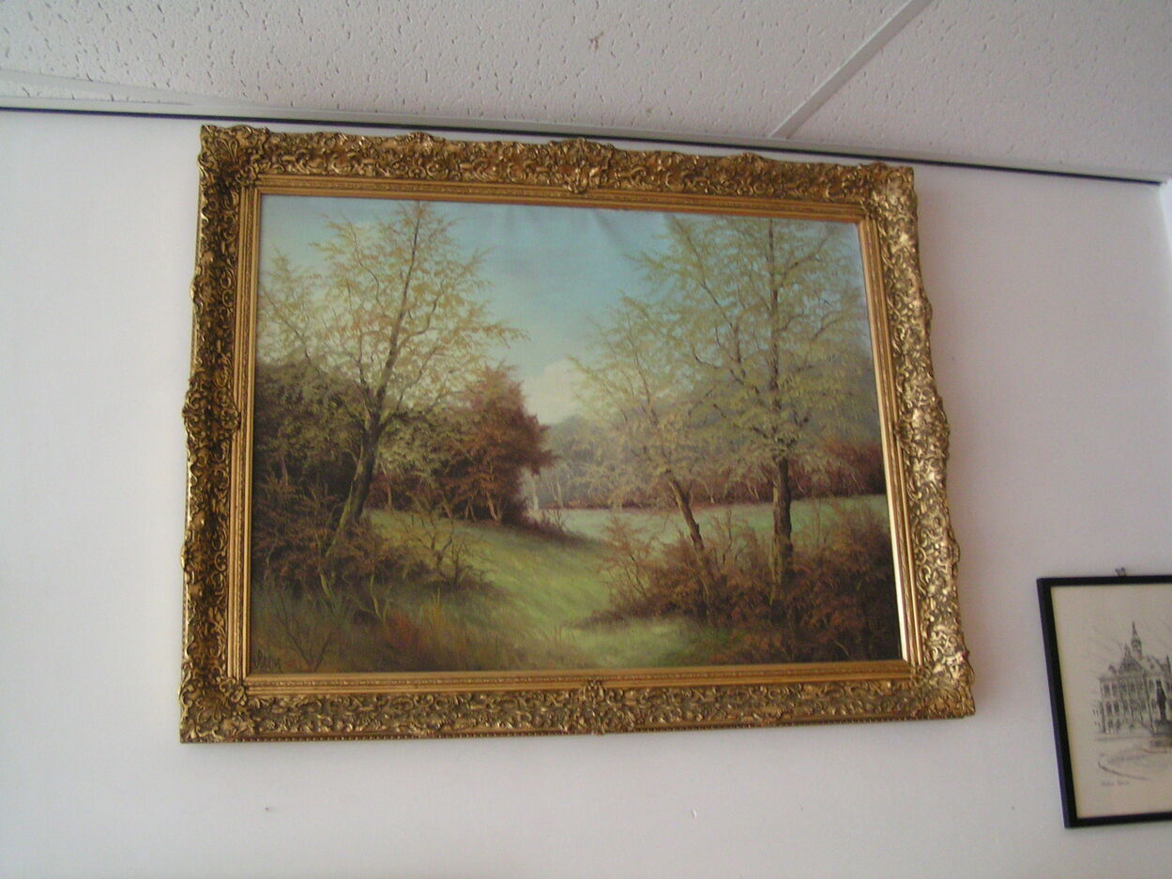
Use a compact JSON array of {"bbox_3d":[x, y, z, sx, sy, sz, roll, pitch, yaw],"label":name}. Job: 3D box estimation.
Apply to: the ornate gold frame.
[{"bbox_3d":[0.006,-0.020,1.168,0.920,0.715,0.062,0,-12,-10],"label":"ornate gold frame"}]

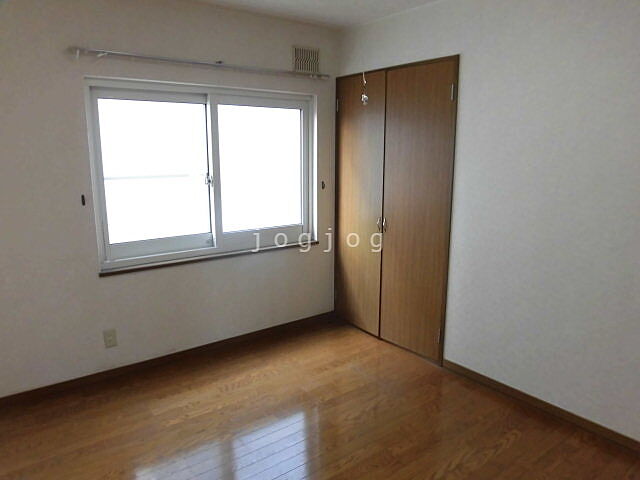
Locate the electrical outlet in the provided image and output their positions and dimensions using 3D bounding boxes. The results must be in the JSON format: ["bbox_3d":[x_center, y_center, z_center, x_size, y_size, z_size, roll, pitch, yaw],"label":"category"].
[{"bbox_3d":[-1.368,0.646,2.897,0.072,0.120,0.010,-8,14,-35],"label":"electrical outlet"}]

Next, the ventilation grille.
[{"bbox_3d":[-0.101,-1.359,3.393,0.233,0.188,0.030,-8,14,-35],"label":"ventilation grille"}]

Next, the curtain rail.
[{"bbox_3d":[-0.670,-1.166,2.983,1.782,0.037,0.085,-8,14,-35],"label":"curtain rail"}]

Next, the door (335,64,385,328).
[{"bbox_3d":[0.320,-0.258,3.635,0.040,2.035,0.550,-8,14,-36],"label":"door"}]

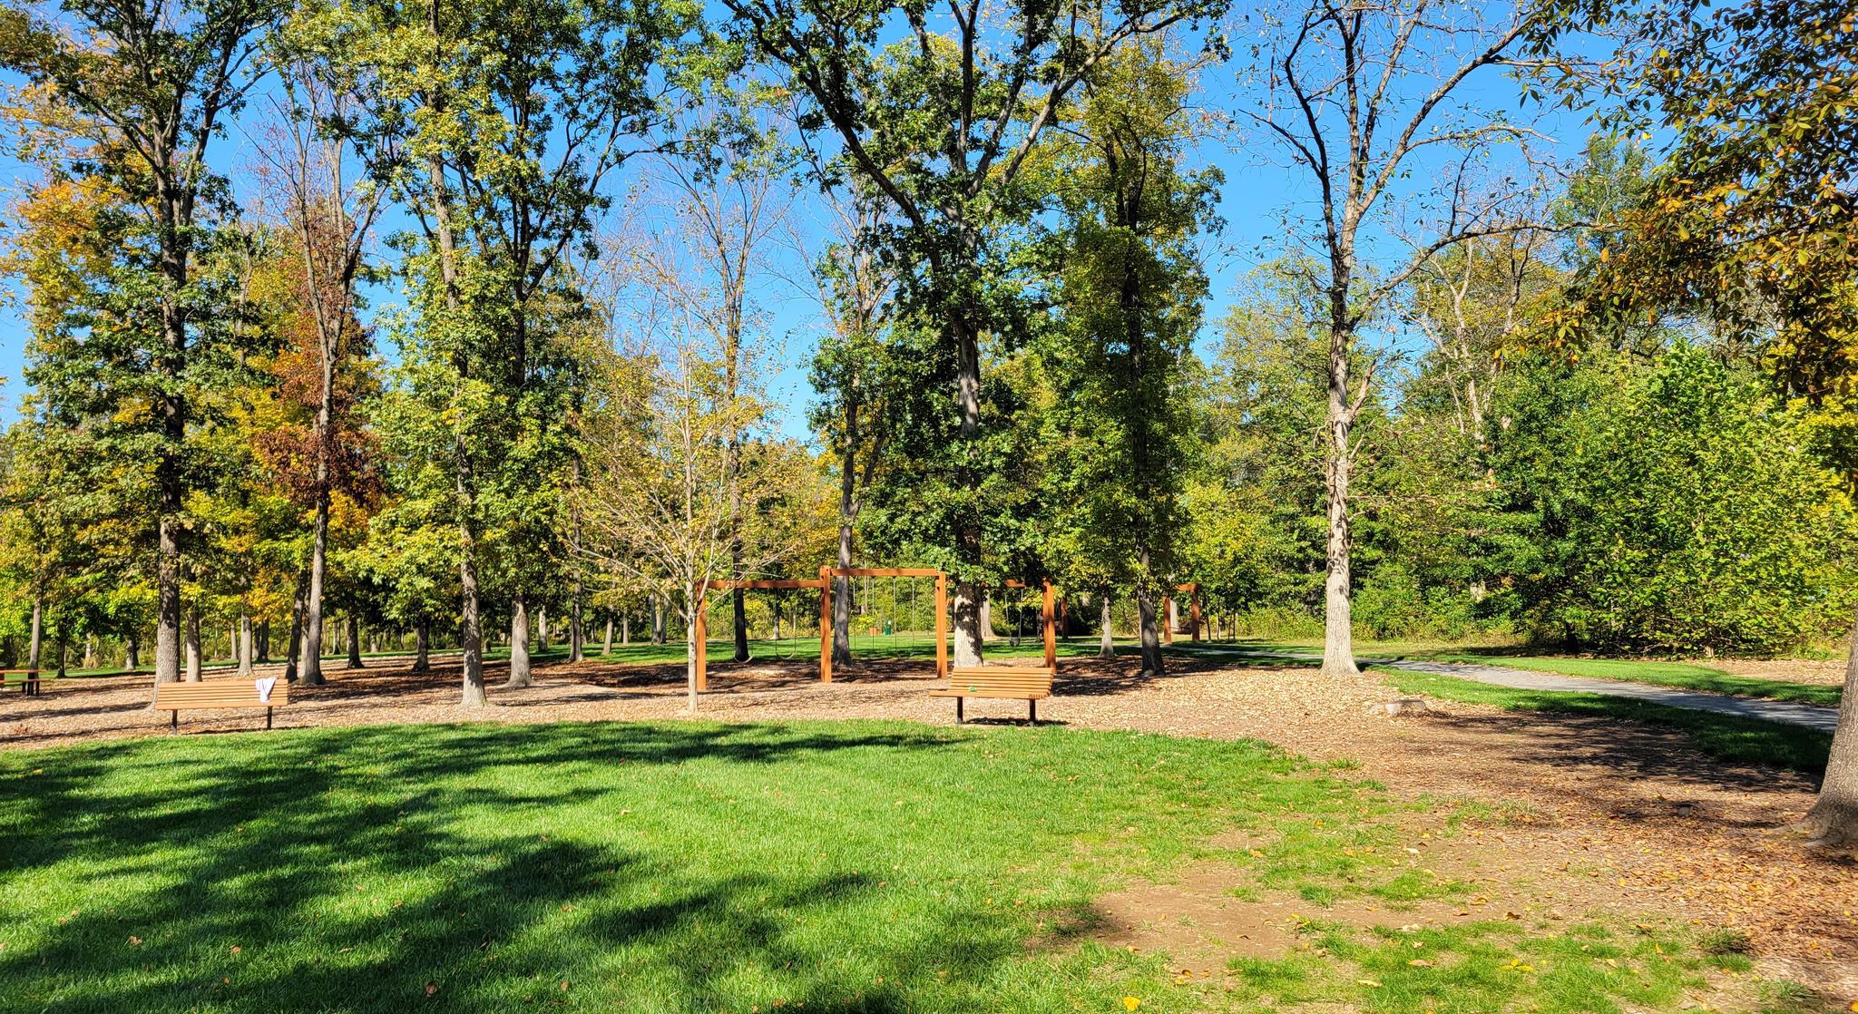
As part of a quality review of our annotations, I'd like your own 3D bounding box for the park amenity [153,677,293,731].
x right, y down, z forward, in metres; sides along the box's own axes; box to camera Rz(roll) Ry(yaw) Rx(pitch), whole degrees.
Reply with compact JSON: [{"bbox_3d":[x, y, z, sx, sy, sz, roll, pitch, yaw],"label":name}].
[{"bbox_3d":[-11.100,3.152,21.979,1.830,0.810,0.620,1,-5,-26],"label":"park amenity"}]

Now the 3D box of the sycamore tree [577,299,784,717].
[{"bbox_3d":[-4.439,-0.094,24.597,3.349,7.350,3.349,0,-5,-10],"label":"sycamore tree"}]

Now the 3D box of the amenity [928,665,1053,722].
[{"bbox_3d":[0.905,2.723,20.037,1.830,0.810,0.620,-5,-6,40],"label":"amenity"}]

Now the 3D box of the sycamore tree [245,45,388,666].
[{"bbox_3d":[-17.175,-3.969,39.222,3.498,17.850,3.498,1,-5,-24],"label":"sycamore tree"}]

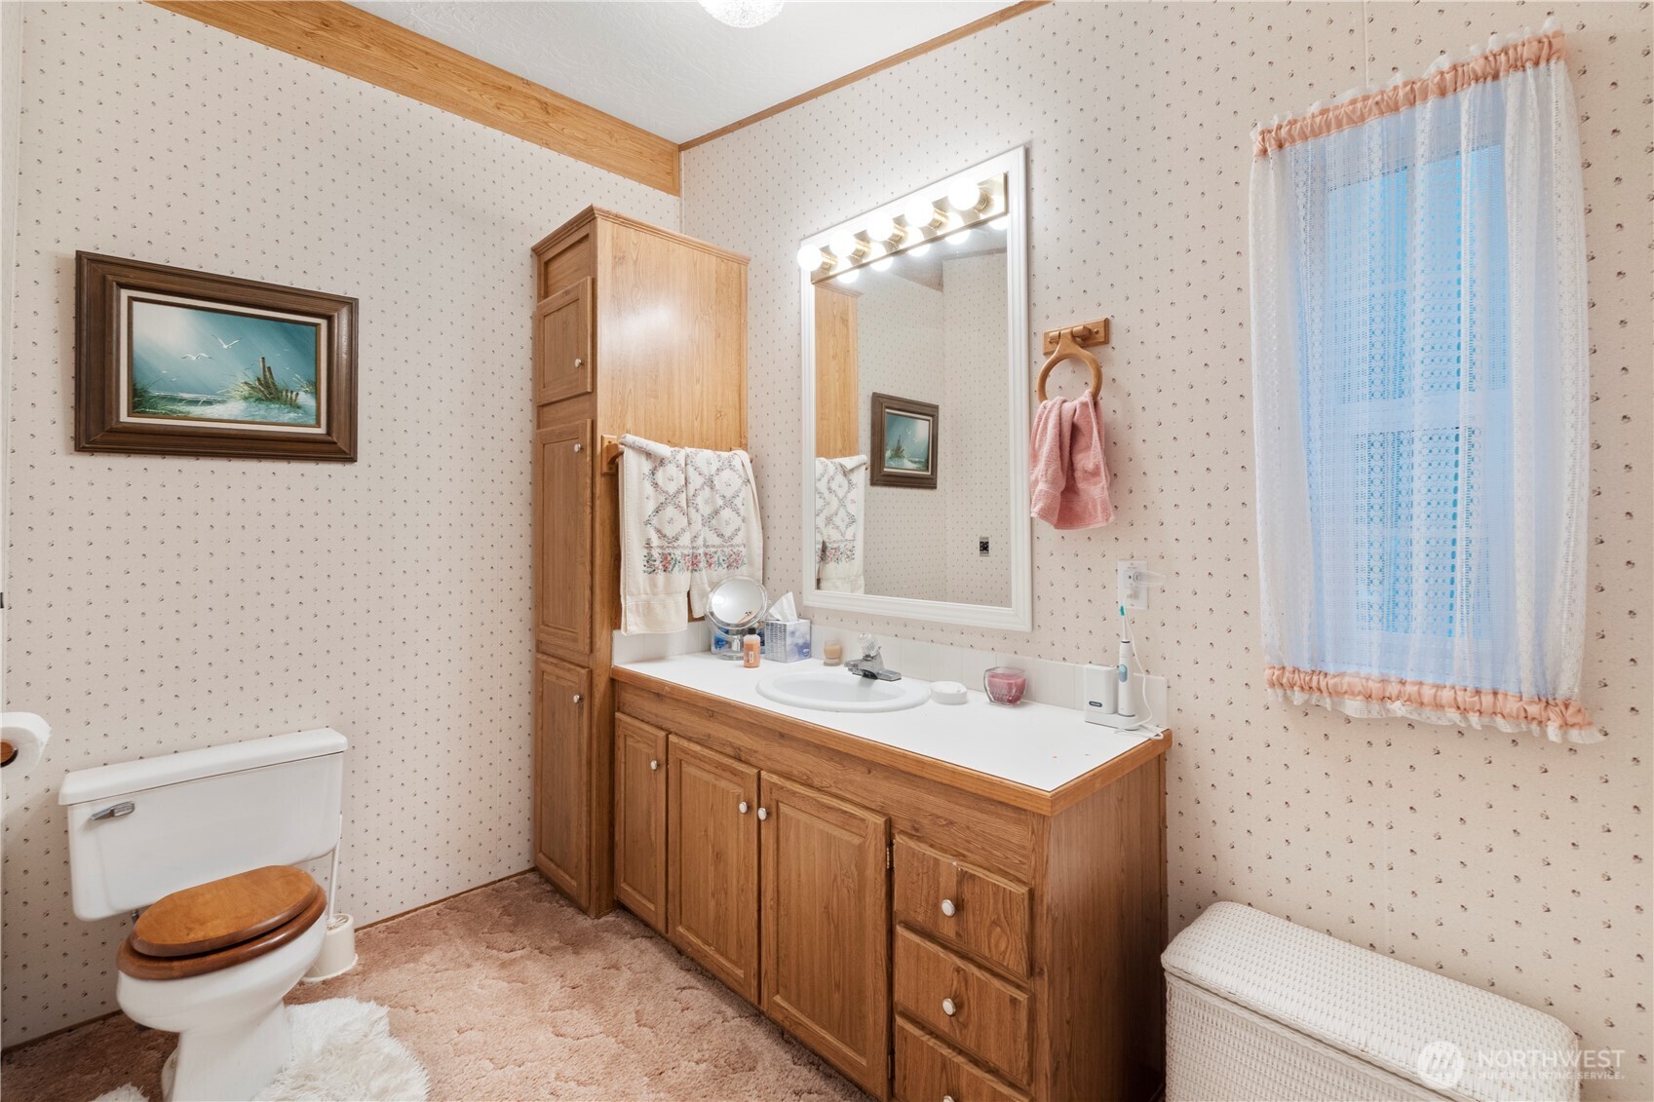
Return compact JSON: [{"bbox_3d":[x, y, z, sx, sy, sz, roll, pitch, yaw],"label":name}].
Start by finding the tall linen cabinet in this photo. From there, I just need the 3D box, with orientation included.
[{"bbox_3d":[-0.685,0.041,2.556,0.473,2.262,0.640,2,2,45],"label":"tall linen cabinet"}]

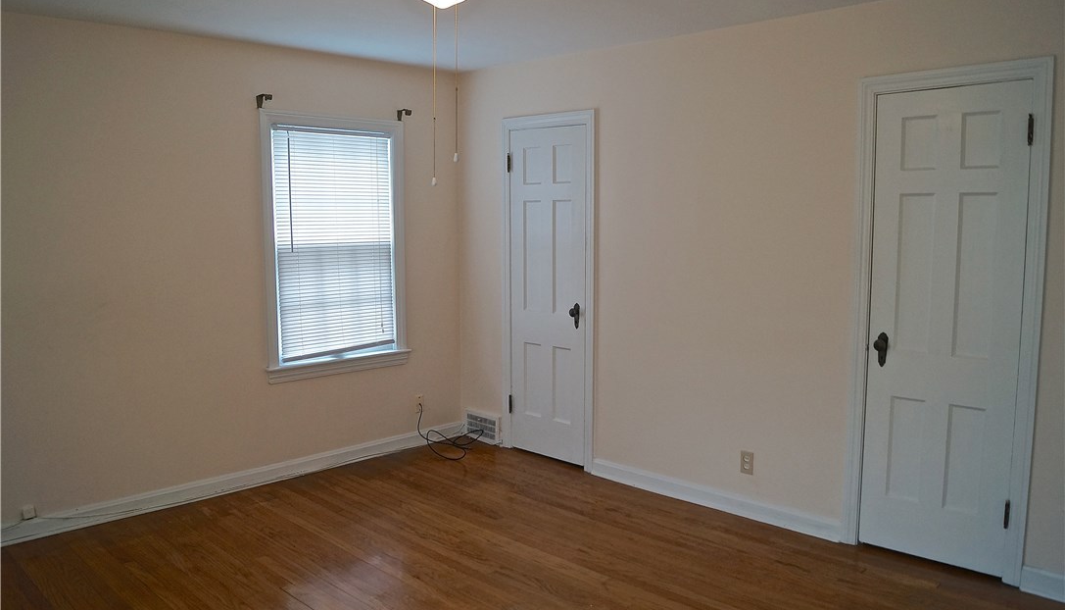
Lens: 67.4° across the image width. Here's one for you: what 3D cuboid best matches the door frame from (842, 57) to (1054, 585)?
[{"bbox_3d":[1.738,0.081,3.402,0.738,2.115,0.100,6,8,44],"label":"door frame"}]

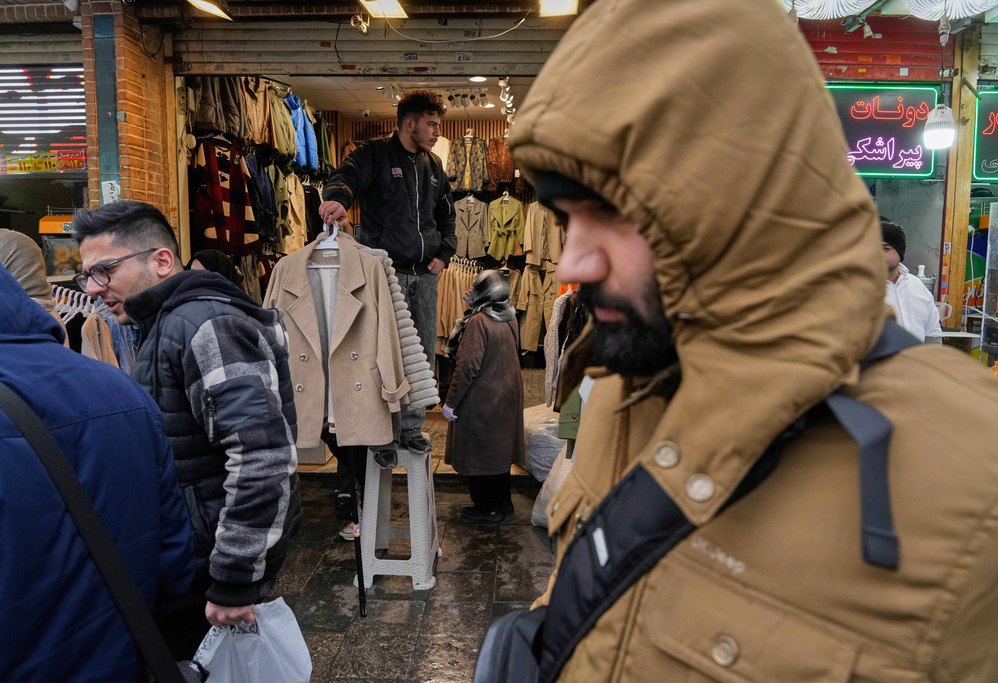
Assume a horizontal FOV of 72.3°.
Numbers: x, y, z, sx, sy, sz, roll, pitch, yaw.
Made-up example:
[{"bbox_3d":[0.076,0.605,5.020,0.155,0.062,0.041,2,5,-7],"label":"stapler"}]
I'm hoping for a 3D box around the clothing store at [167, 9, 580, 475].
[{"bbox_3d":[-0.870,-0.826,6.854,3.150,3.400,3.600,0,4,0],"label":"clothing store"}]

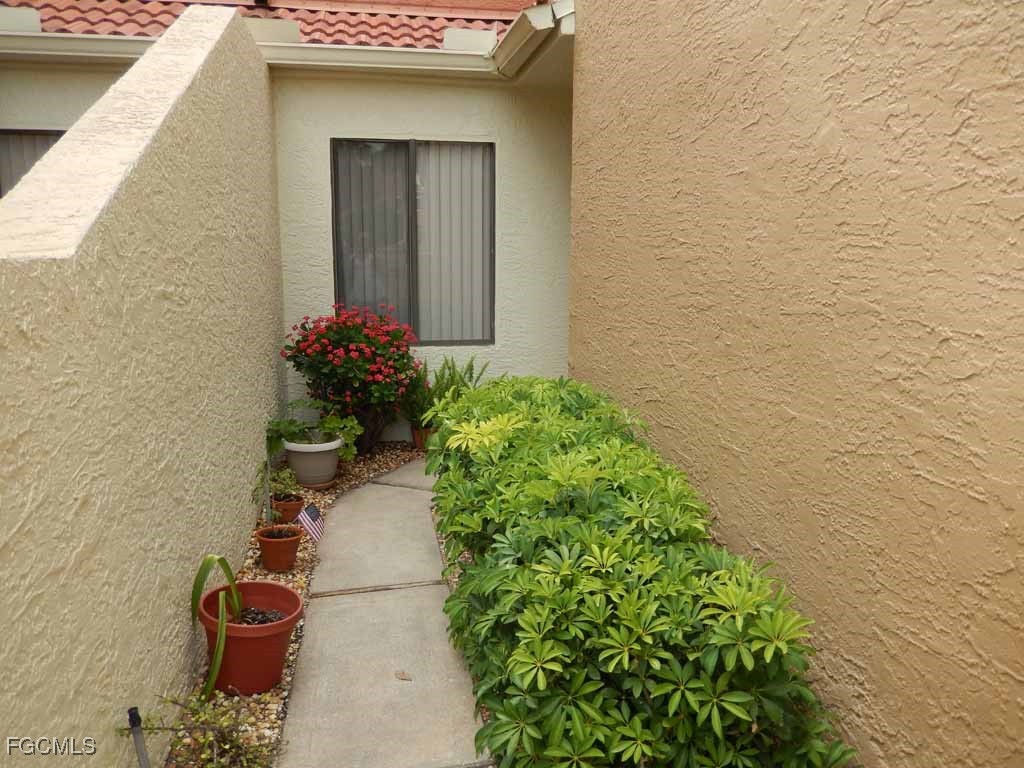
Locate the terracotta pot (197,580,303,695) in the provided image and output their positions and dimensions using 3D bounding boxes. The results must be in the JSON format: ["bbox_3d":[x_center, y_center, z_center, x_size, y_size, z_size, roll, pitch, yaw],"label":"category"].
[{"bbox_3d":[-0.856,0.846,2.446,0.318,0.262,0.318,-1,9,-10],"label":"terracotta pot"}]

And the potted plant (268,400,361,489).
[{"bbox_3d":[-1.230,0.373,4.681,0.570,0.500,0.500,-1,9,-10],"label":"potted plant"}]

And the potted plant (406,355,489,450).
[{"bbox_3d":[-0.503,0.151,5.465,0.600,0.700,0.500,-1,9,-10],"label":"potted plant"}]

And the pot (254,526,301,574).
[{"bbox_3d":[-1.057,0.752,3.371,0.208,0.157,0.208,-1,9,-10],"label":"pot"}]

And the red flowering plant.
[{"bbox_3d":[-1.145,0.020,5.186,0.920,1.040,0.820,-1,9,-10],"label":"red flowering plant"}]

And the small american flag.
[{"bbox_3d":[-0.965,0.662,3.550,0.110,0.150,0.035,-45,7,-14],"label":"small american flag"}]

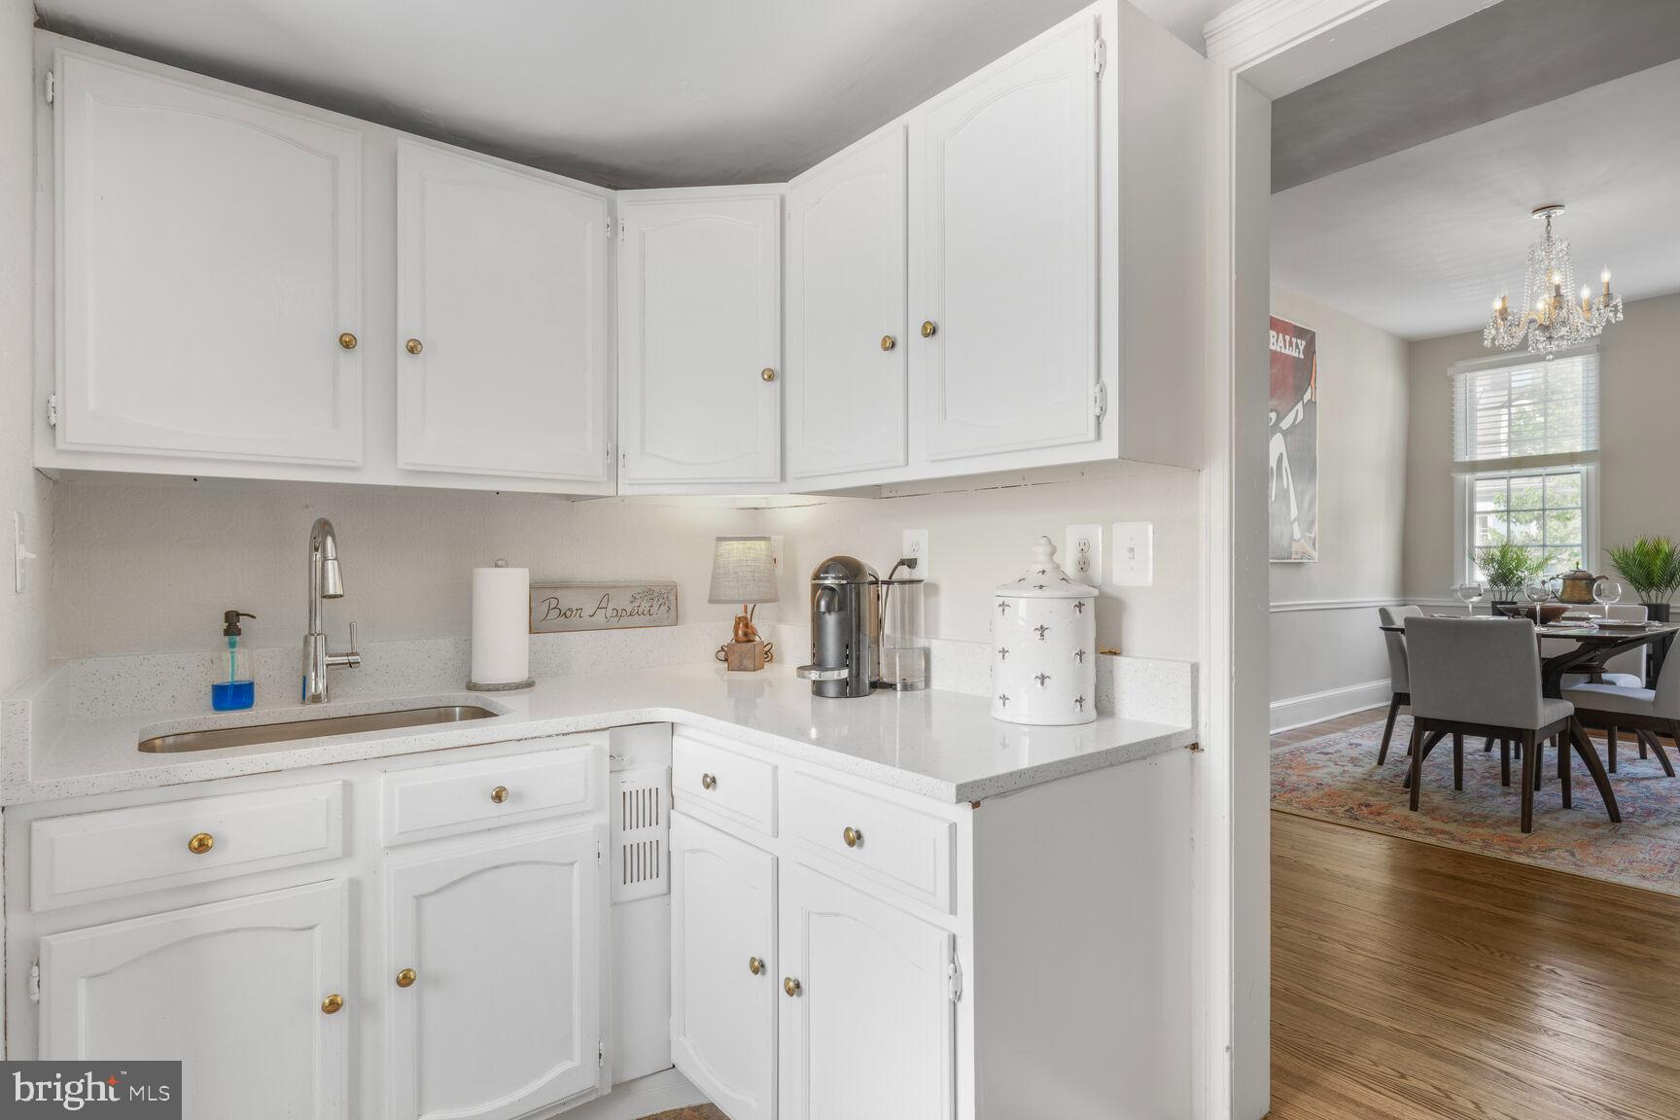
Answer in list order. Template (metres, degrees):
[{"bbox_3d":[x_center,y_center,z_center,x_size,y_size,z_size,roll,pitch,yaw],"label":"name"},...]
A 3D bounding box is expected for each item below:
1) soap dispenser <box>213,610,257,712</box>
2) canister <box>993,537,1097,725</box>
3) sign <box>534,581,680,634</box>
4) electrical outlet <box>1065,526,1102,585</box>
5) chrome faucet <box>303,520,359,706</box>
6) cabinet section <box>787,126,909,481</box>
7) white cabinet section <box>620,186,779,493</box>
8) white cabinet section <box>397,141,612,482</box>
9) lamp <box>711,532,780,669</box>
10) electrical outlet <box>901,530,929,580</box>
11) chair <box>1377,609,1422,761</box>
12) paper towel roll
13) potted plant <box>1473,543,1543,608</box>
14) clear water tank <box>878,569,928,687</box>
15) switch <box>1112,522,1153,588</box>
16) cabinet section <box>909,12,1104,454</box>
[{"bbox_3d":[-1.262,0.208,1.855,0.086,0.206,0.073,0,0,-17],"label":"soap dispenser"},{"bbox_3d":[0.409,0.132,1.773,0.206,0.359,0.206,0,0,0],"label":"canister"},{"bbox_3d":[-0.643,0.128,2.445,0.425,0.128,0.022,0,0,-39],"label":"sign"},{"bbox_3d":[0.511,-0.010,1.862,0.009,0.125,0.082,0,0,-39],"label":"electrical outlet"},{"bbox_3d":[-1.068,0.111,1.891,0.113,0.400,0.248,0,0,-39],"label":"chrome faucet"},{"bbox_3d":[0.105,-0.536,2.042,0.250,0.689,0.421,0,0,-39],"label":"cabinet section"},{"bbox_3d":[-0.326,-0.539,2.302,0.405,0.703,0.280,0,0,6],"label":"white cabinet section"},{"bbox_3d":[-0.830,-0.543,2.119,0.471,0.699,0.250,0,0,-39],"label":"white cabinet section"},{"bbox_3d":[-0.267,0.122,2.500,0.200,0.375,0.200,0,0,0],"label":"lamp"},{"bbox_3d":[0.184,-0.013,2.184,0.012,0.124,0.082,0,0,-39],"label":"electrical outlet"},{"bbox_3d":[3.053,0.636,4.401,0.435,0.810,0.575,0,0,-39],"label":"chair"},{"bbox_3d":[-0.832,0.166,2.173,0.140,0.290,0.140,0,0,-39],"label":"paper towel roll"},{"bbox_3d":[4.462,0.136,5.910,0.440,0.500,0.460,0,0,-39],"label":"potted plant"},{"bbox_3d":[0.151,0.176,2.100,0.112,0.256,0.112,0,0,0],"label":"clear water tank"},{"bbox_3d":[0.583,-0.011,1.770,0.014,0.125,0.082,0,0,-39],"label":"switch"},{"bbox_3d":[0.385,-0.548,1.694,0.250,0.703,0.433,0,0,-39],"label":"cabinet section"}]

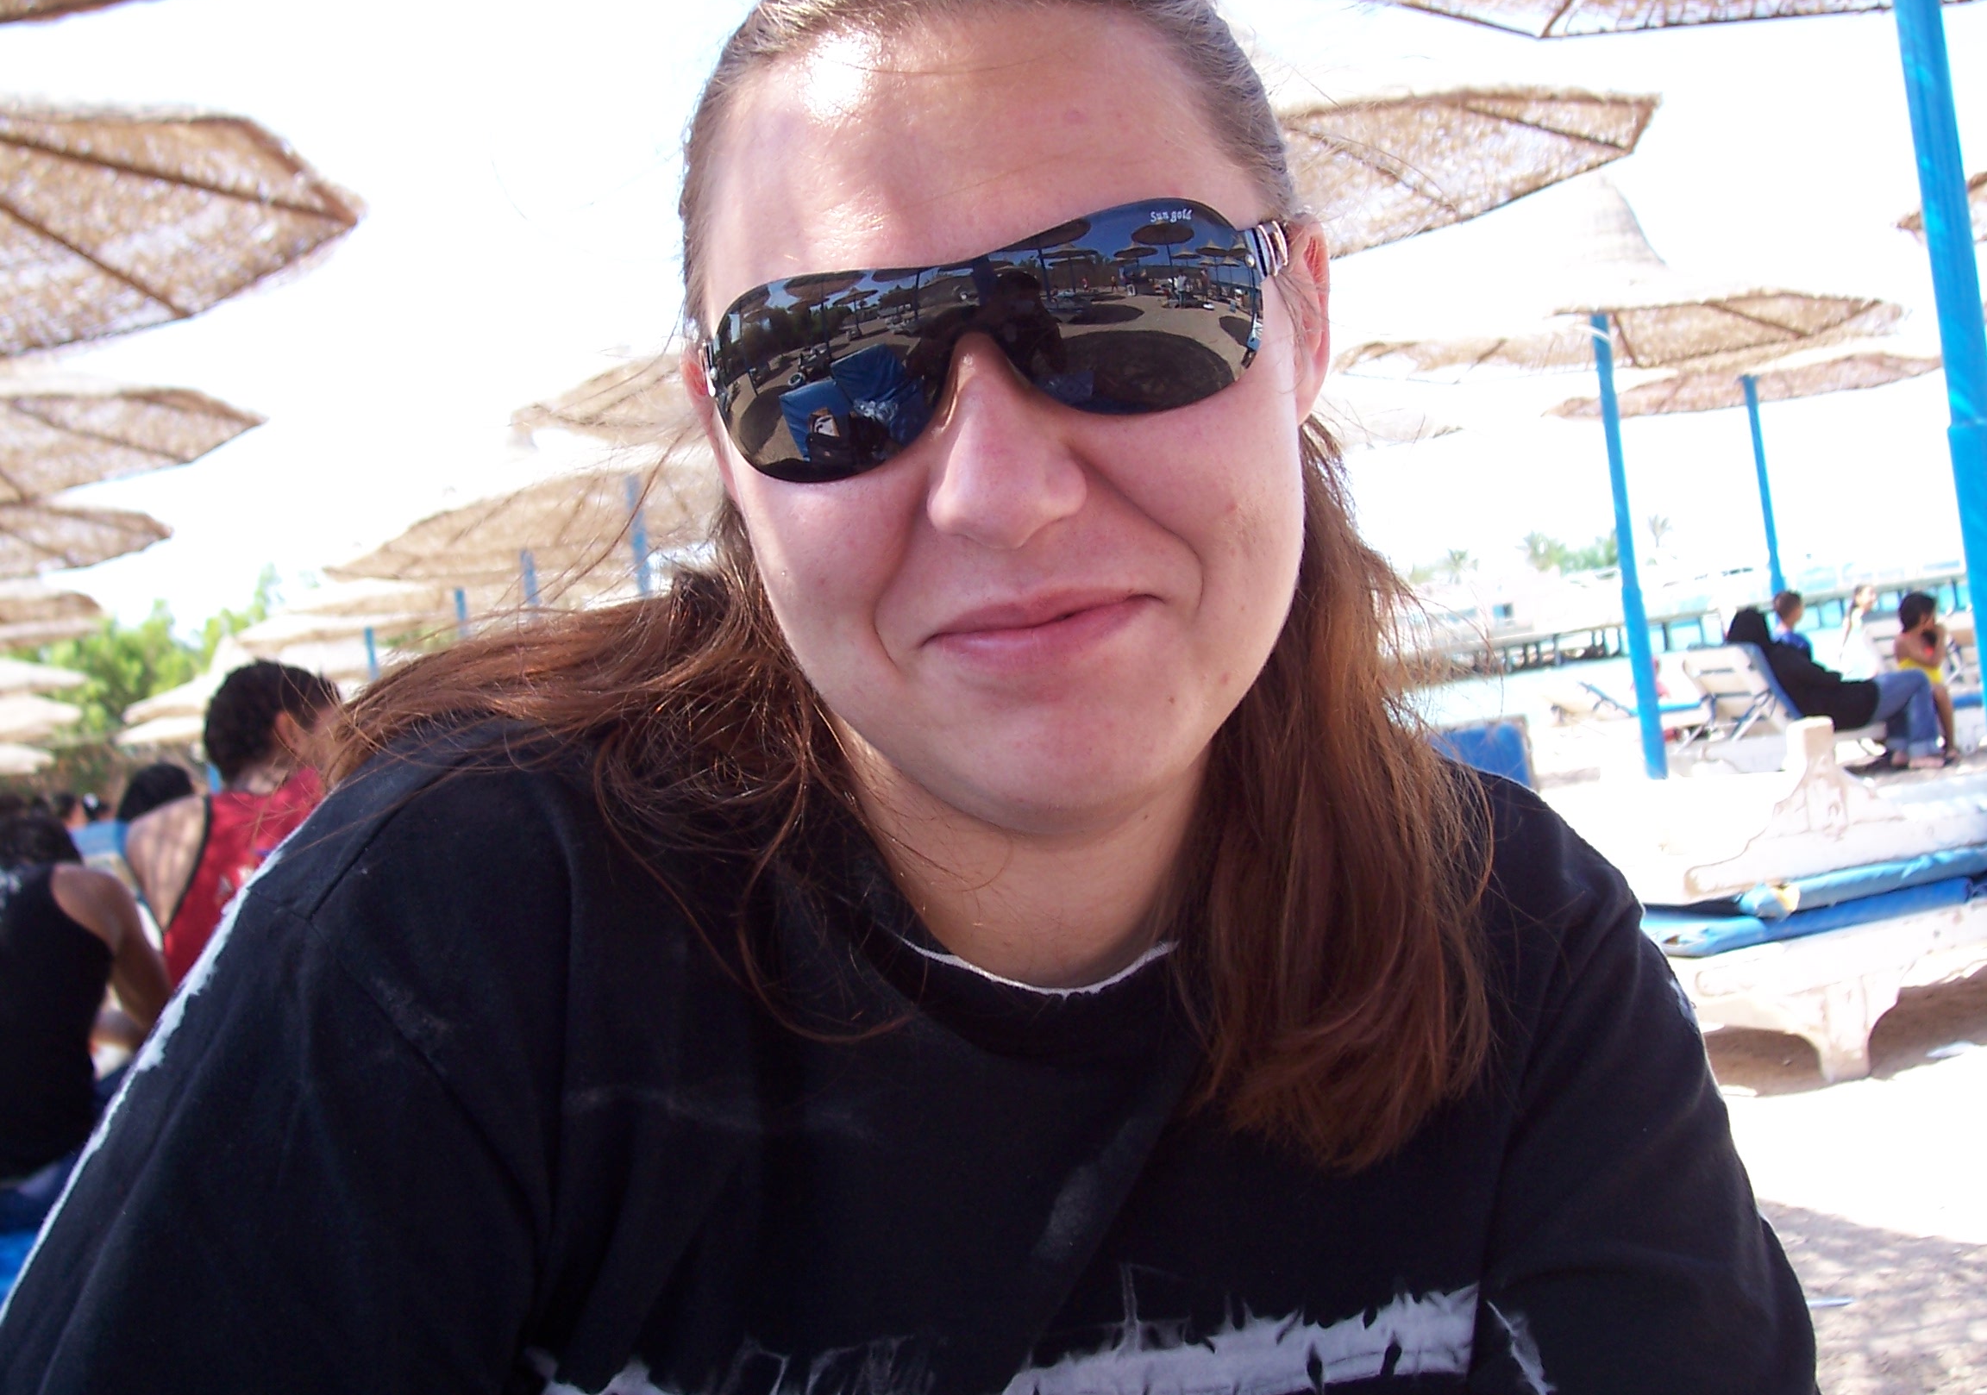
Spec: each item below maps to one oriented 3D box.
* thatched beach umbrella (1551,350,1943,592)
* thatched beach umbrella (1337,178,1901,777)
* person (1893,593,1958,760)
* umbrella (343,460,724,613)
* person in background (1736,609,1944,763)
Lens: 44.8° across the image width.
[{"bbox_3d":[6.061,-1.692,19.009,3.190,3.445,3.190,-7,1,0],"label":"thatched beach umbrella"},{"bbox_3d":[3.662,-1.259,13.700,3.190,3.445,3.190,-7,1,0],"label":"thatched beach umbrella"},{"bbox_3d":[5.060,-0.108,13.100,0.330,0.930,0.320,-7,1,-8],"label":"person"},{"bbox_3d":[-2.184,-0.438,15.509,3.190,3.445,3.190,-7,1,0],"label":"umbrella"},{"bbox_3d":[4.527,-0.061,13.000,1.020,0.960,0.550,-7,1,-18],"label":"person in background"}]

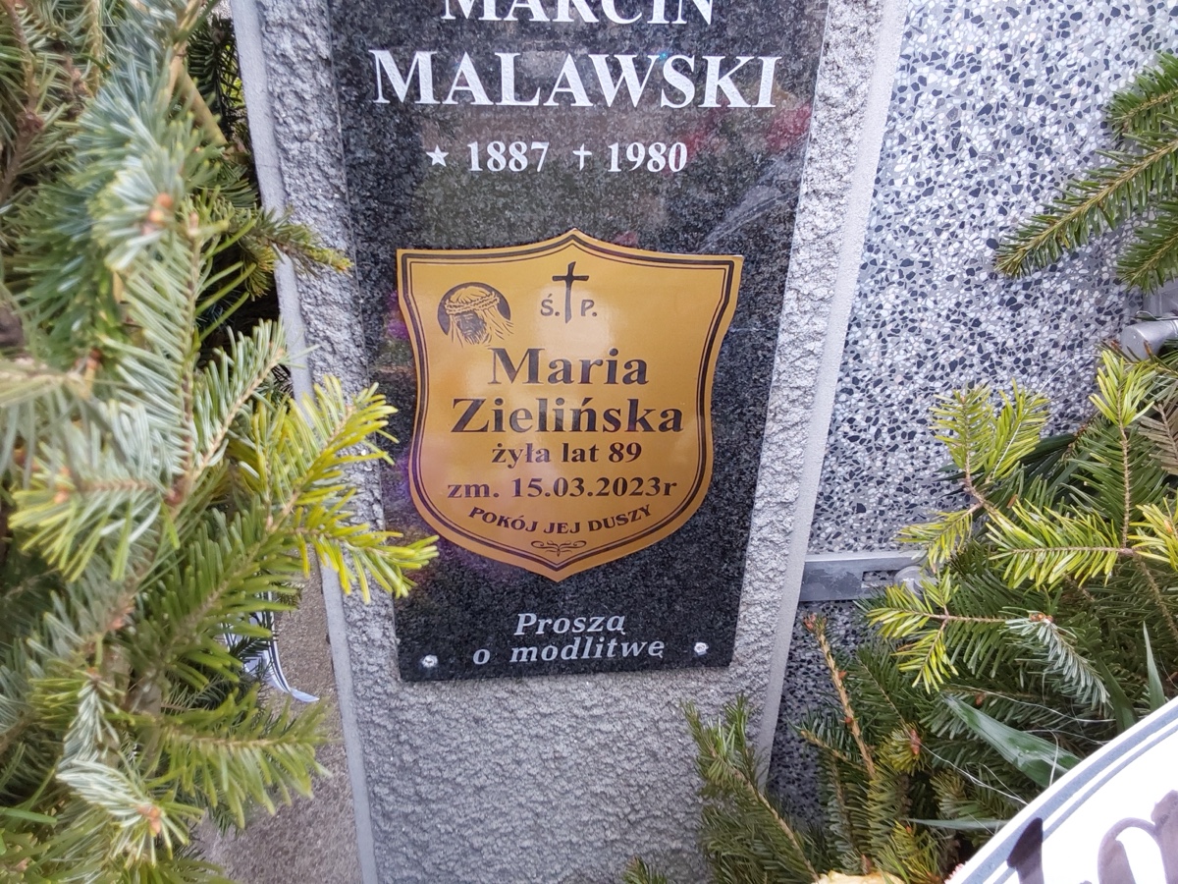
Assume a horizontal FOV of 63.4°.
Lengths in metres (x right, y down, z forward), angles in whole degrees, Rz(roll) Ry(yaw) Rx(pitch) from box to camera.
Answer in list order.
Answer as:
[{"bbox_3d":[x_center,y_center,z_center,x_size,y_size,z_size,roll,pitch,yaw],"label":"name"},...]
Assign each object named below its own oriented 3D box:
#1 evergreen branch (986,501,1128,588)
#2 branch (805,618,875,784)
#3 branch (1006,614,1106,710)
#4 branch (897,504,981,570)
[{"bbox_3d":[0.313,0.070,0.635,0.091,0.054,0.030,1,-9,-6],"label":"evergreen branch"},{"bbox_3d":[0.194,0.198,0.733,0.018,0.150,0.018,-19,18,14],"label":"branch"},{"bbox_3d":[0.323,0.149,0.655,0.036,0.084,0.026,-45,21,6],"label":"branch"},{"bbox_3d":[0.245,0.065,0.665,0.052,0.020,0.034,-33,72,-11],"label":"branch"}]

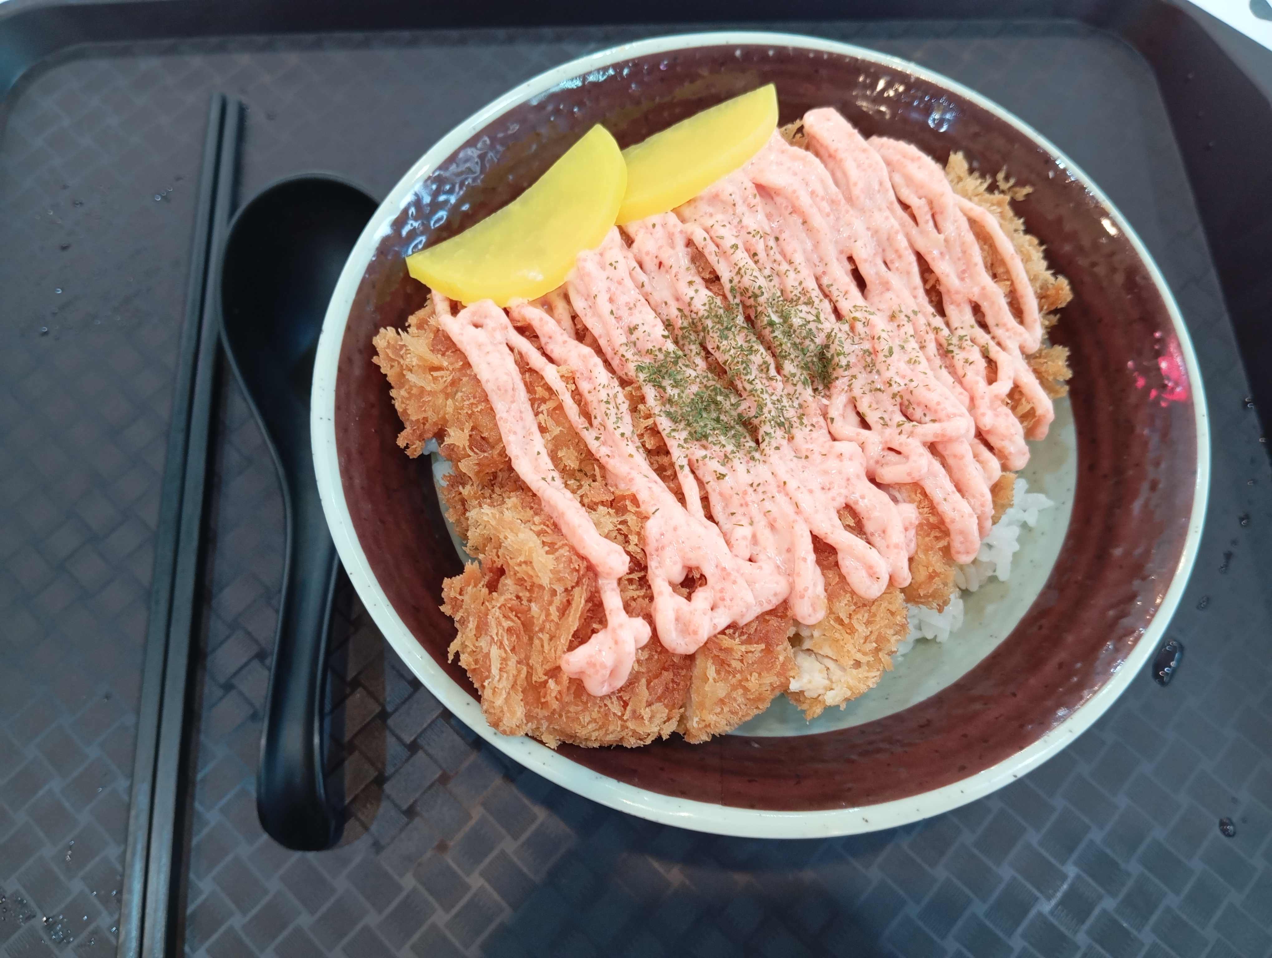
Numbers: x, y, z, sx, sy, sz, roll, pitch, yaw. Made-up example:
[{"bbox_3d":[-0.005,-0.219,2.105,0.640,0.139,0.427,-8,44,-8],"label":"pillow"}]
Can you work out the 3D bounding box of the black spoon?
[{"bbox_3d":[-0.084,-0.001,0.268,0.051,0.033,0.186,-5,68,-2],"label":"black spoon"}]

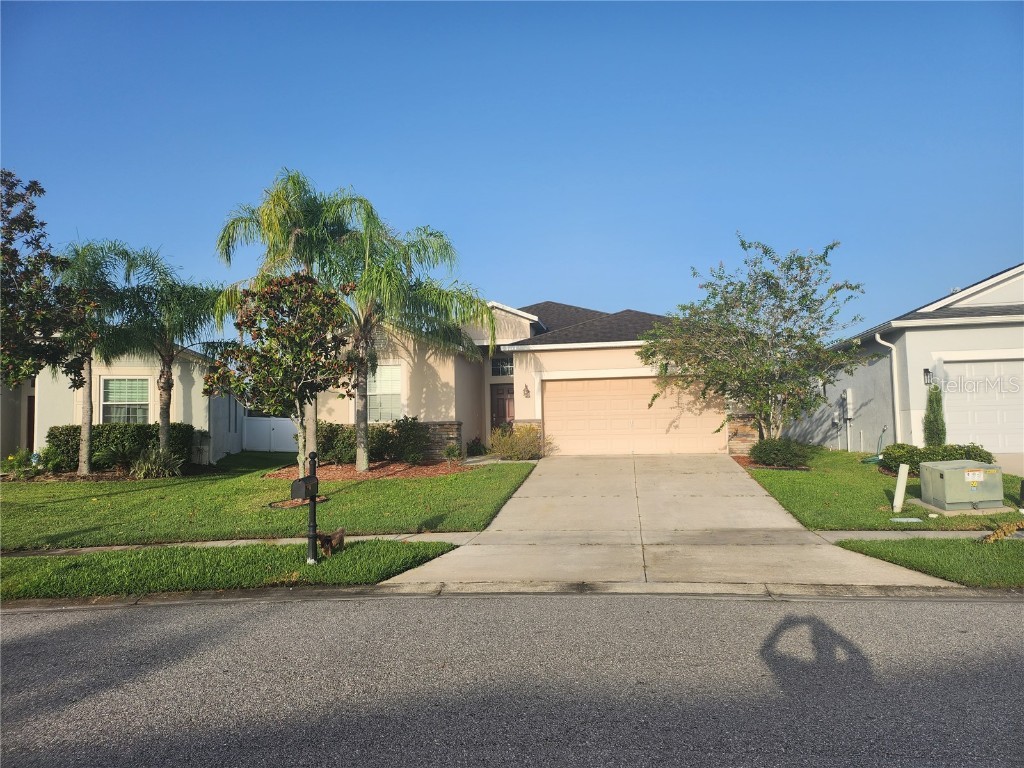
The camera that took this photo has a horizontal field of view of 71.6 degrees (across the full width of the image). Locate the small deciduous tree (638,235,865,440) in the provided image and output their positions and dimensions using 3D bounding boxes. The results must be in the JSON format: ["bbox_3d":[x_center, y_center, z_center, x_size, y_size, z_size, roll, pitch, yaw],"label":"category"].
[{"bbox_3d":[5.918,-0.895,17.400,5.400,5.500,4.900,-2,-3,9],"label":"small deciduous tree"}]

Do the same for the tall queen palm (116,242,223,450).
[{"bbox_3d":[-8.660,-0.643,17.900,2.600,5.600,2.500,0,-4,-17],"label":"tall queen palm"}]

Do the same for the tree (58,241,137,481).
[{"bbox_3d":[-10.124,-0.621,17.300,2.200,5.700,2.200,0,-4,-17],"label":"tree"}]

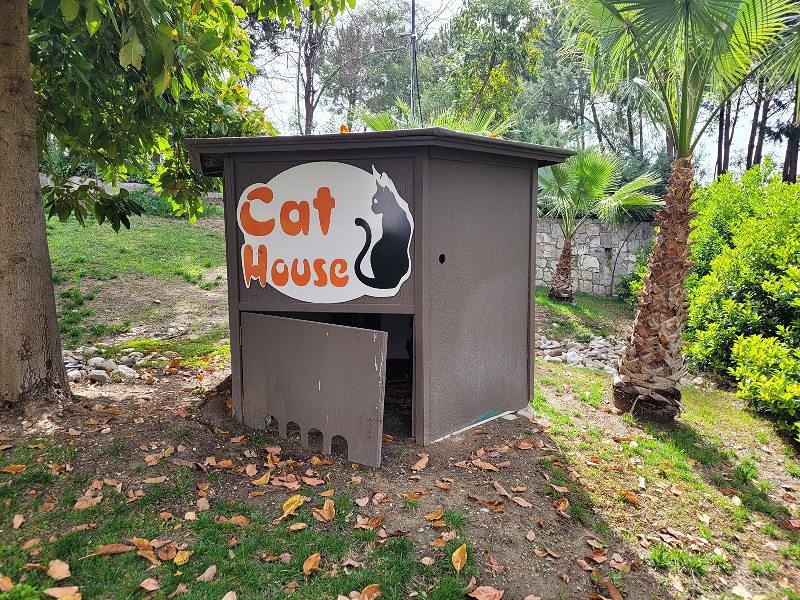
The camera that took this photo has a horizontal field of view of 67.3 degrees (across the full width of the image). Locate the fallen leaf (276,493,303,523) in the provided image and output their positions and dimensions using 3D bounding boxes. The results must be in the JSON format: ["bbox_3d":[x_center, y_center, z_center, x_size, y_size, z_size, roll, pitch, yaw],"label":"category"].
[{"bbox_3d":[-0.575,1.085,3.126,0.085,0.045,0.206,4,27,38],"label":"fallen leaf"}]

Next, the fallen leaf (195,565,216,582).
[{"bbox_3d":[-0.784,1.102,2.421,0.041,0.030,0.091,8,10,32],"label":"fallen leaf"}]

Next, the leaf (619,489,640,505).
[{"bbox_3d":[1.303,1.116,3.404,0.055,0.035,0.157,-3,16,-25],"label":"leaf"}]

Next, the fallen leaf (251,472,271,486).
[{"bbox_3d":[-0.757,0.974,3.261,0.067,0.030,0.121,10,11,39],"label":"fallen leaf"}]

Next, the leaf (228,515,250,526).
[{"bbox_3d":[-0.757,1.040,2.834,0.098,0.030,0.059,3,9,6],"label":"leaf"}]

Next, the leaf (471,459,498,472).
[{"bbox_3d":[0.544,1.065,3.866,0.180,0.035,0.075,4,8,38],"label":"leaf"}]

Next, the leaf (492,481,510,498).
[{"bbox_3d":[0.588,1.087,3.445,0.055,0.035,0.173,-3,21,-28],"label":"leaf"}]

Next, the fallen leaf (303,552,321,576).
[{"bbox_3d":[-0.394,1.178,2.675,0.080,0.070,0.085,0,6,0],"label":"fallen leaf"}]

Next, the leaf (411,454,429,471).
[{"bbox_3d":[0.116,0.962,3.579,0.059,0.030,0.150,8,10,31],"label":"leaf"}]

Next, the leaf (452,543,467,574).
[{"bbox_3d":[0.275,1.153,2.684,0.068,0.030,0.133,2,46,26],"label":"leaf"}]

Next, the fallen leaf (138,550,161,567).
[{"bbox_3d":[-1.112,1.147,2.667,0.095,0.030,0.090,0,13,0],"label":"fallen leaf"}]

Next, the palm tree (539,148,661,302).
[{"bbox_3d":[3.623,-1.443,11.800,2.700,3.000,2.600,0,5,0],"label":"palm tree"}]

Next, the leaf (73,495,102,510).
[{"bbox_3d":[-1.744,1.130,3.354,0.165,0.035,0.070,-4,7,-30],"label":"leaf"}]

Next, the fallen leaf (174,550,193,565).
[{"bbox_3d":[-0.909,1.081,2.523,0.058,0.030,0.074,9,11,38],"label":"fallen leaf"}]

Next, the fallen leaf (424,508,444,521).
[{"bbox_3d":[0.183,1.140,3.194,0.105,0.030,0.060,-3,7,-25],"label":"fallen leaf"}]

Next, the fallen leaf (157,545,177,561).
[{"bbox_3d":[-1.093,1.182,2.812,0.080,0.040,0.080,0,6,0],"label":"fallen leaf"}]

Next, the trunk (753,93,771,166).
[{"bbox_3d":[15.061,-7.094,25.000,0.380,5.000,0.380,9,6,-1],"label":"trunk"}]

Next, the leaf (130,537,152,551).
[{"bbox_3d":[-1.124,1.058,2.612,0.104,0.030,0.040,4,9,13],"label":"leaf"}]

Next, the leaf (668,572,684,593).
[{"bbox_3d":[1.148,1.173,2.494,0.040,0.030,0.089,1,9,-10],"label":"leaf"}]

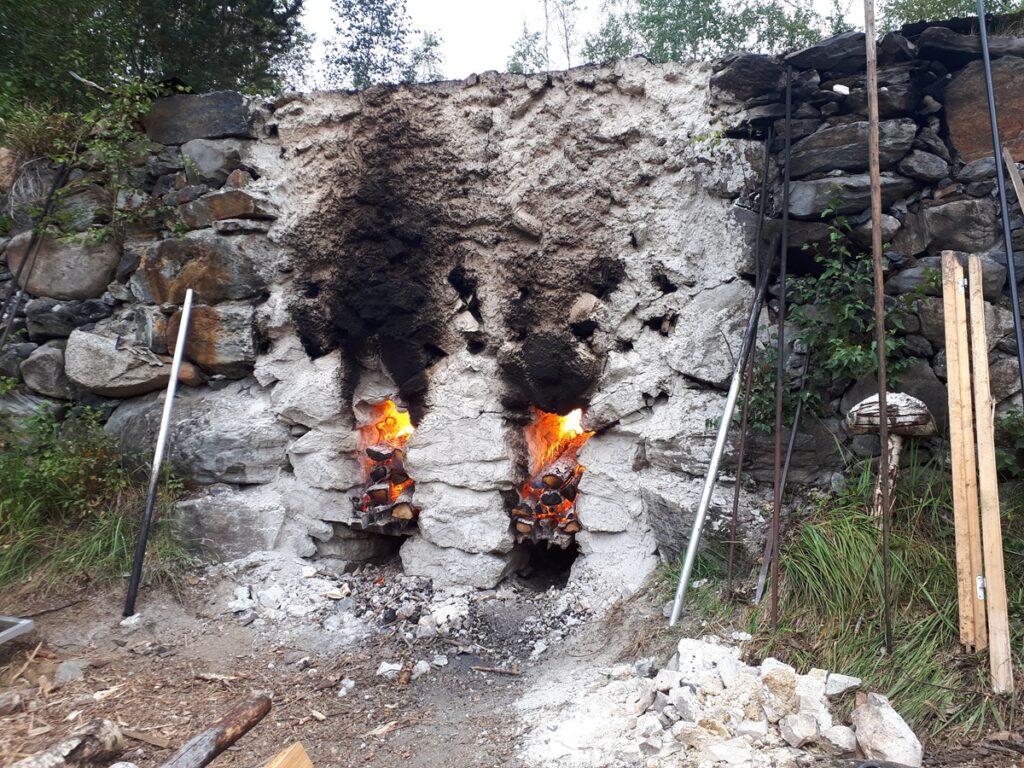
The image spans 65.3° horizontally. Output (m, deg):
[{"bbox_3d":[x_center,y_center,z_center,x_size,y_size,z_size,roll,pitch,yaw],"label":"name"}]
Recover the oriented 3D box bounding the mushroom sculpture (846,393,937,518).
[{"bbox_3d":[2.328,0.445,4.900,0.500,0.790,0.480,0,1,0],"label":"mushroom sculpture"}]

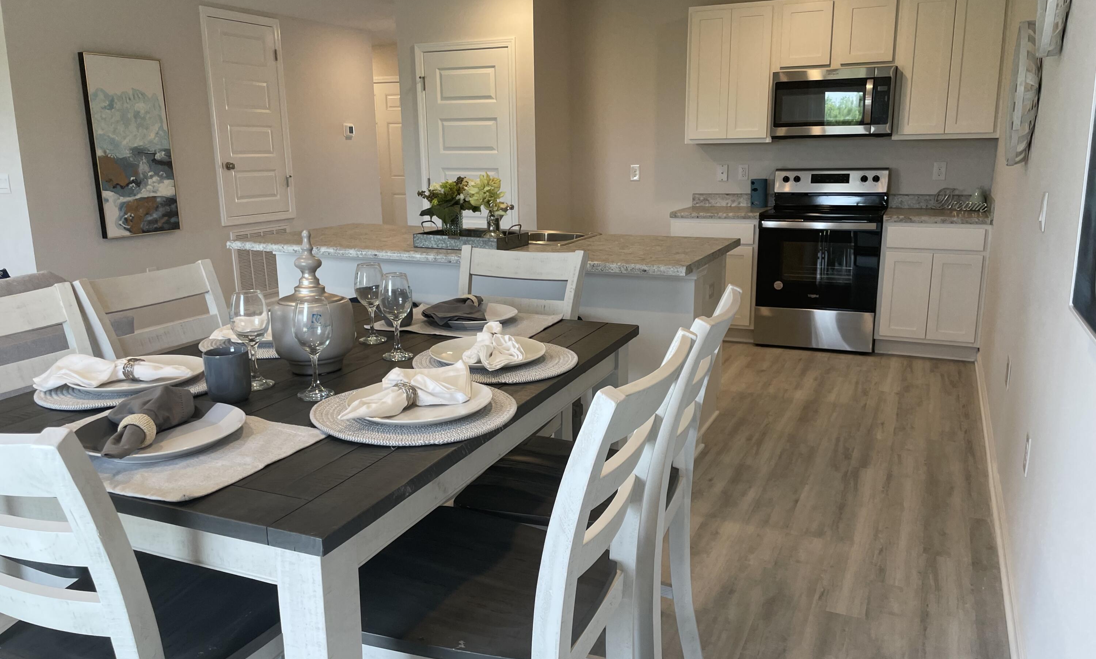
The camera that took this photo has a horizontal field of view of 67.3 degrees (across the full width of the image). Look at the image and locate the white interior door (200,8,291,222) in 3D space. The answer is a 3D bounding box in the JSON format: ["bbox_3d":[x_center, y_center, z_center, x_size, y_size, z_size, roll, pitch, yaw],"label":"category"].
[{"bbox_3d":[-2.414,-1.701,6.694,0.050,1.630,0.800,5,15,25],"label":"white interior door"}]

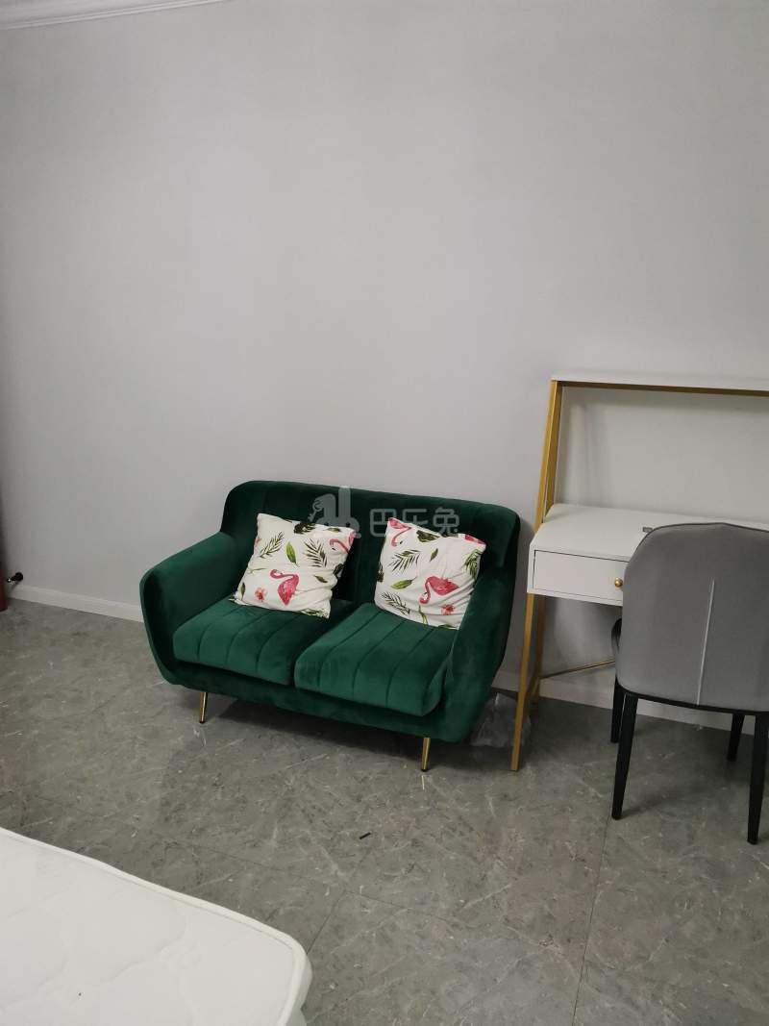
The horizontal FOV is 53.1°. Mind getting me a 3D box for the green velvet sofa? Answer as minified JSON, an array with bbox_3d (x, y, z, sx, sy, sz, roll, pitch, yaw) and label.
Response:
[{"bbox_3d":[-0.175,0.371,2.810,1.220,0.820,0.710,6,12,20],"label":"green velvet sofa"}]

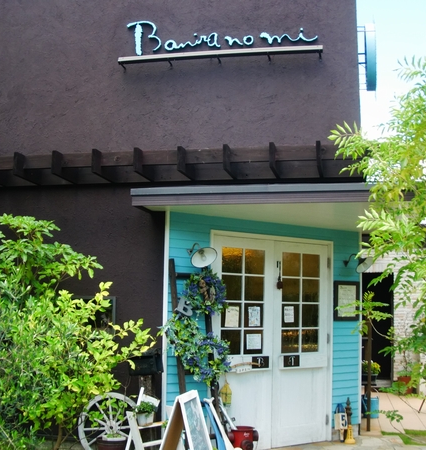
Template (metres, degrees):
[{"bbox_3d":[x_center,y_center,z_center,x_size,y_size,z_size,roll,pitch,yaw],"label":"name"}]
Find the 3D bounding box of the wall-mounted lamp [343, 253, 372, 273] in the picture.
[{"bbox_3d":[1.678,0.421,7.586,0.250,0.240,0.380,6,-9,-32],"label":"wall-mounted lamp"}]

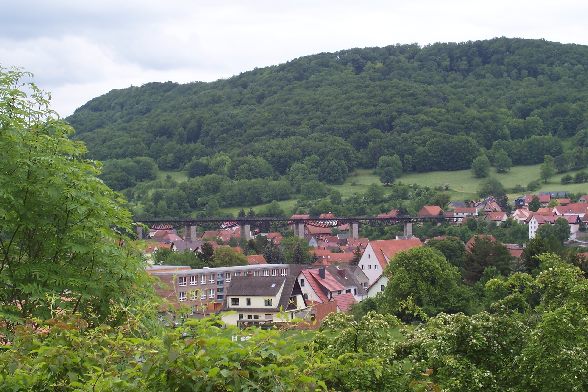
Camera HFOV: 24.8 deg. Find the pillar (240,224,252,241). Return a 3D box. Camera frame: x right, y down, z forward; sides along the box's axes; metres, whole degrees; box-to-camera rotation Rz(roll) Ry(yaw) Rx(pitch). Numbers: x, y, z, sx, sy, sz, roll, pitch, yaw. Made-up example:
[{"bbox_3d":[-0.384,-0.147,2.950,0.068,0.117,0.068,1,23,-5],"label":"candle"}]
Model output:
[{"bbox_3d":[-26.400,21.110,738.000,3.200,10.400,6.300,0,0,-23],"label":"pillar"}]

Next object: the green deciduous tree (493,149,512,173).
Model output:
[{"bbox_3d":[149.460,-25.450,960.000,14.200,17.300,14.200,0,0,0],"label":"green deciduous tree"}]

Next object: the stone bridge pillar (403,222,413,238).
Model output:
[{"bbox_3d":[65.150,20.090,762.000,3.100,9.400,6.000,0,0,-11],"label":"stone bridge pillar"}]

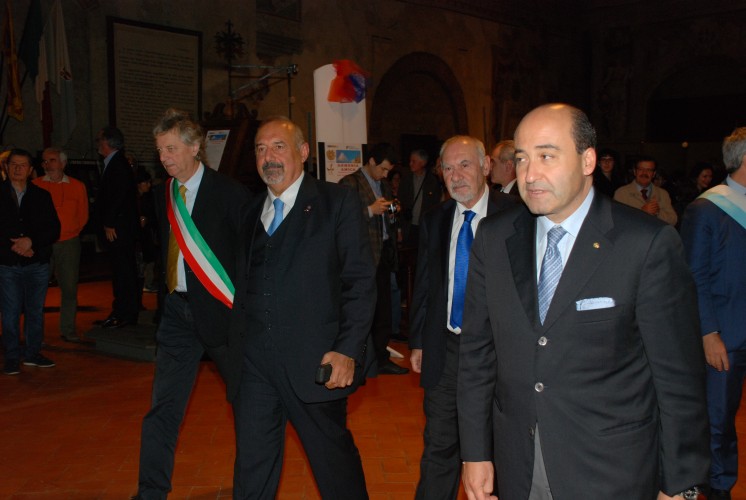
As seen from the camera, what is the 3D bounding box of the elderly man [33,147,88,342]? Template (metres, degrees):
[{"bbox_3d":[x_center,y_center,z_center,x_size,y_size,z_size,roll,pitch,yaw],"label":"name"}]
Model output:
[{"bbox_3d":[-2.831,-0.066,7.920,0.540,1.720,0.360,0,5,-6],"label":"elderly man"}]

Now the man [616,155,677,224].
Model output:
[{"bbox_3d":[2.259,0.070,7.319,0.560,1.700,0.370,2,5,14],"label":"man"}]

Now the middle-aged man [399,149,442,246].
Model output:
[{"bbox_3d":[0.461,-0.136,8.771,0.520,1.750,0.330,3,5,30],"label":"middle-aged man"}]

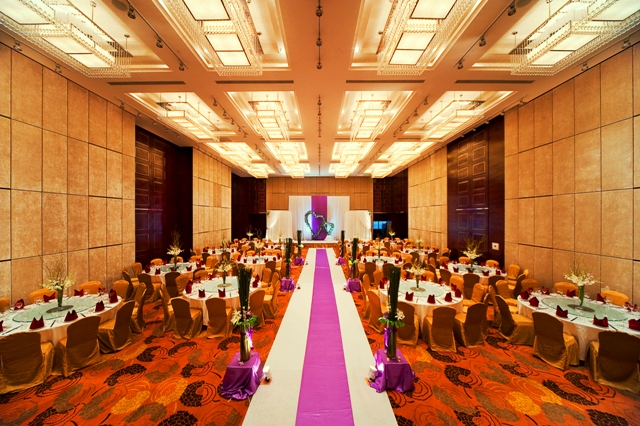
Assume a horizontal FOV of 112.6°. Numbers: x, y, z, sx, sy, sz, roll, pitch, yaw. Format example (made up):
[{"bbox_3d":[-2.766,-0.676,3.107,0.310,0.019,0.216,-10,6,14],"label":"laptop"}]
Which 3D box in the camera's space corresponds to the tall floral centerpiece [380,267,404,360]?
[{"bbox_3d":[1.238,1.705,3.627,0.410,1.550,0.410,0,-1,0],"label":"tall floral centerpiece"}]

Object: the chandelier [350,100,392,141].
[{"bbox_3d":[1.880,-3.492,8.458,1.070,0.540,2.450,0,-1,0],"label":"chandelier"}]

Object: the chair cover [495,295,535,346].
[{"bbox_3d":[4.500,2.455,4.986,0.570,0.930,0.460,0,-1,1],"label":"chair cover"}]

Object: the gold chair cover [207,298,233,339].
[{"bbox_3d":[-2.470,2.479,5.223,0.460,0.940,0.560,0,-1,-11],"label":"gold chair cover"}]

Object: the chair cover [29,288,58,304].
[{"bbox_3d":[-6.990,2.481,5.398,0.560,0.940,0.460,0,-1,33],"label":"chair cover"}]

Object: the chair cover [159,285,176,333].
[{"bbox_3d":[-3.761,2.402,5.438,0.580,0.915,0.470,1,-1,-32],"label":"chair cover"}]

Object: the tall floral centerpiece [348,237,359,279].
[{"bbox_3d":[1.286,1.754,8.164,0.410,1.570,0.410,0,-1,0],"label":"tall floral centerpiece"}]

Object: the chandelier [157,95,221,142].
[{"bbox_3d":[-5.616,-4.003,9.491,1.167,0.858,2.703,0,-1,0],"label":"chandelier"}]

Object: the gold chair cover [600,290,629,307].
[{"bbox_3d":[7.180,2.479,5.218,0.560,0.940,0.460,0,-1,-28],"label":"gold chair cover"}]

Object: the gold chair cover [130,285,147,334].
[{"bbox_3d":[-4.710,2.461,5.346,0.570,0.930,0.460,0,-1,-30],"label":"gold chair cover"}]

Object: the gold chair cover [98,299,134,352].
[{"bbox_3d":[-4.530,2.452,4.726,0.570,0.930,0.460,0,-1,8],"label":"gold chair cover"}]

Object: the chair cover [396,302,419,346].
[{"bbox_3d":[2.000,2.455,4.926,0.460,0.930,0.570,0,-1,23],"label":"chair cover"}]

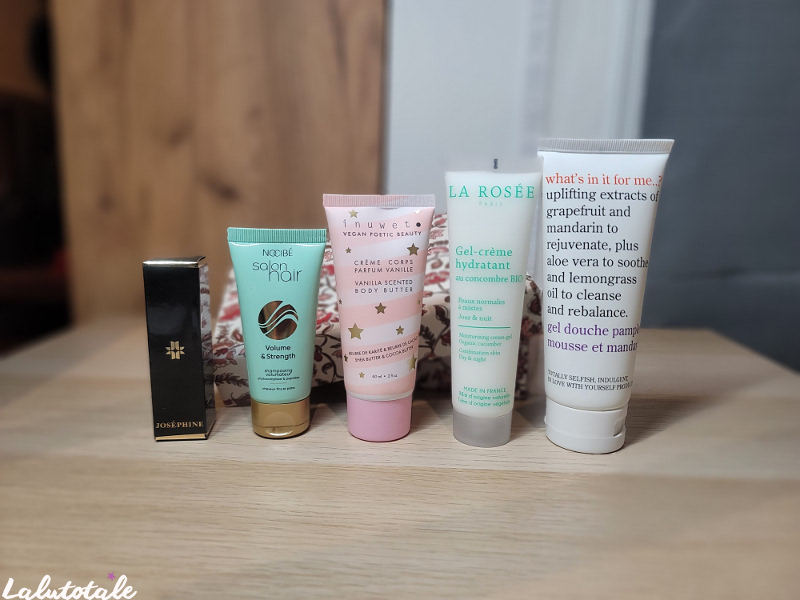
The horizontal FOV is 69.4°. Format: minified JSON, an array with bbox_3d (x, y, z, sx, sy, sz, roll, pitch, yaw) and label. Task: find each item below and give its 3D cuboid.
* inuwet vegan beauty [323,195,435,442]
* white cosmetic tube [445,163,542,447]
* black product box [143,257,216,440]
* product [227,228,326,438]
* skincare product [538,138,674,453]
[{"bbox_3d":[-0.011,0.009,0.306,0.057,0.126,0.036,0,11,-5],"label":"inuwet vegan beauty"},{"bbox_3d":[0.045,0.005,0.298,0.047,0.138,0.031,1,11,0],"label":"white cosmetic tube"},{"bbox_3d":[-0.114,0.025,0.303,0.026,0.093,0.025,-1,11,-8],"label":"black product box"},{"bbox_3d":[-0.064,0.017,0.308,0.052,0.108,0.032,0,11,-2],"label":"product"},{"bbox_3d":[0.100,-0.002,0.295,0.066,0.154,0.042,1,11,2],"label":"skincare product"}]

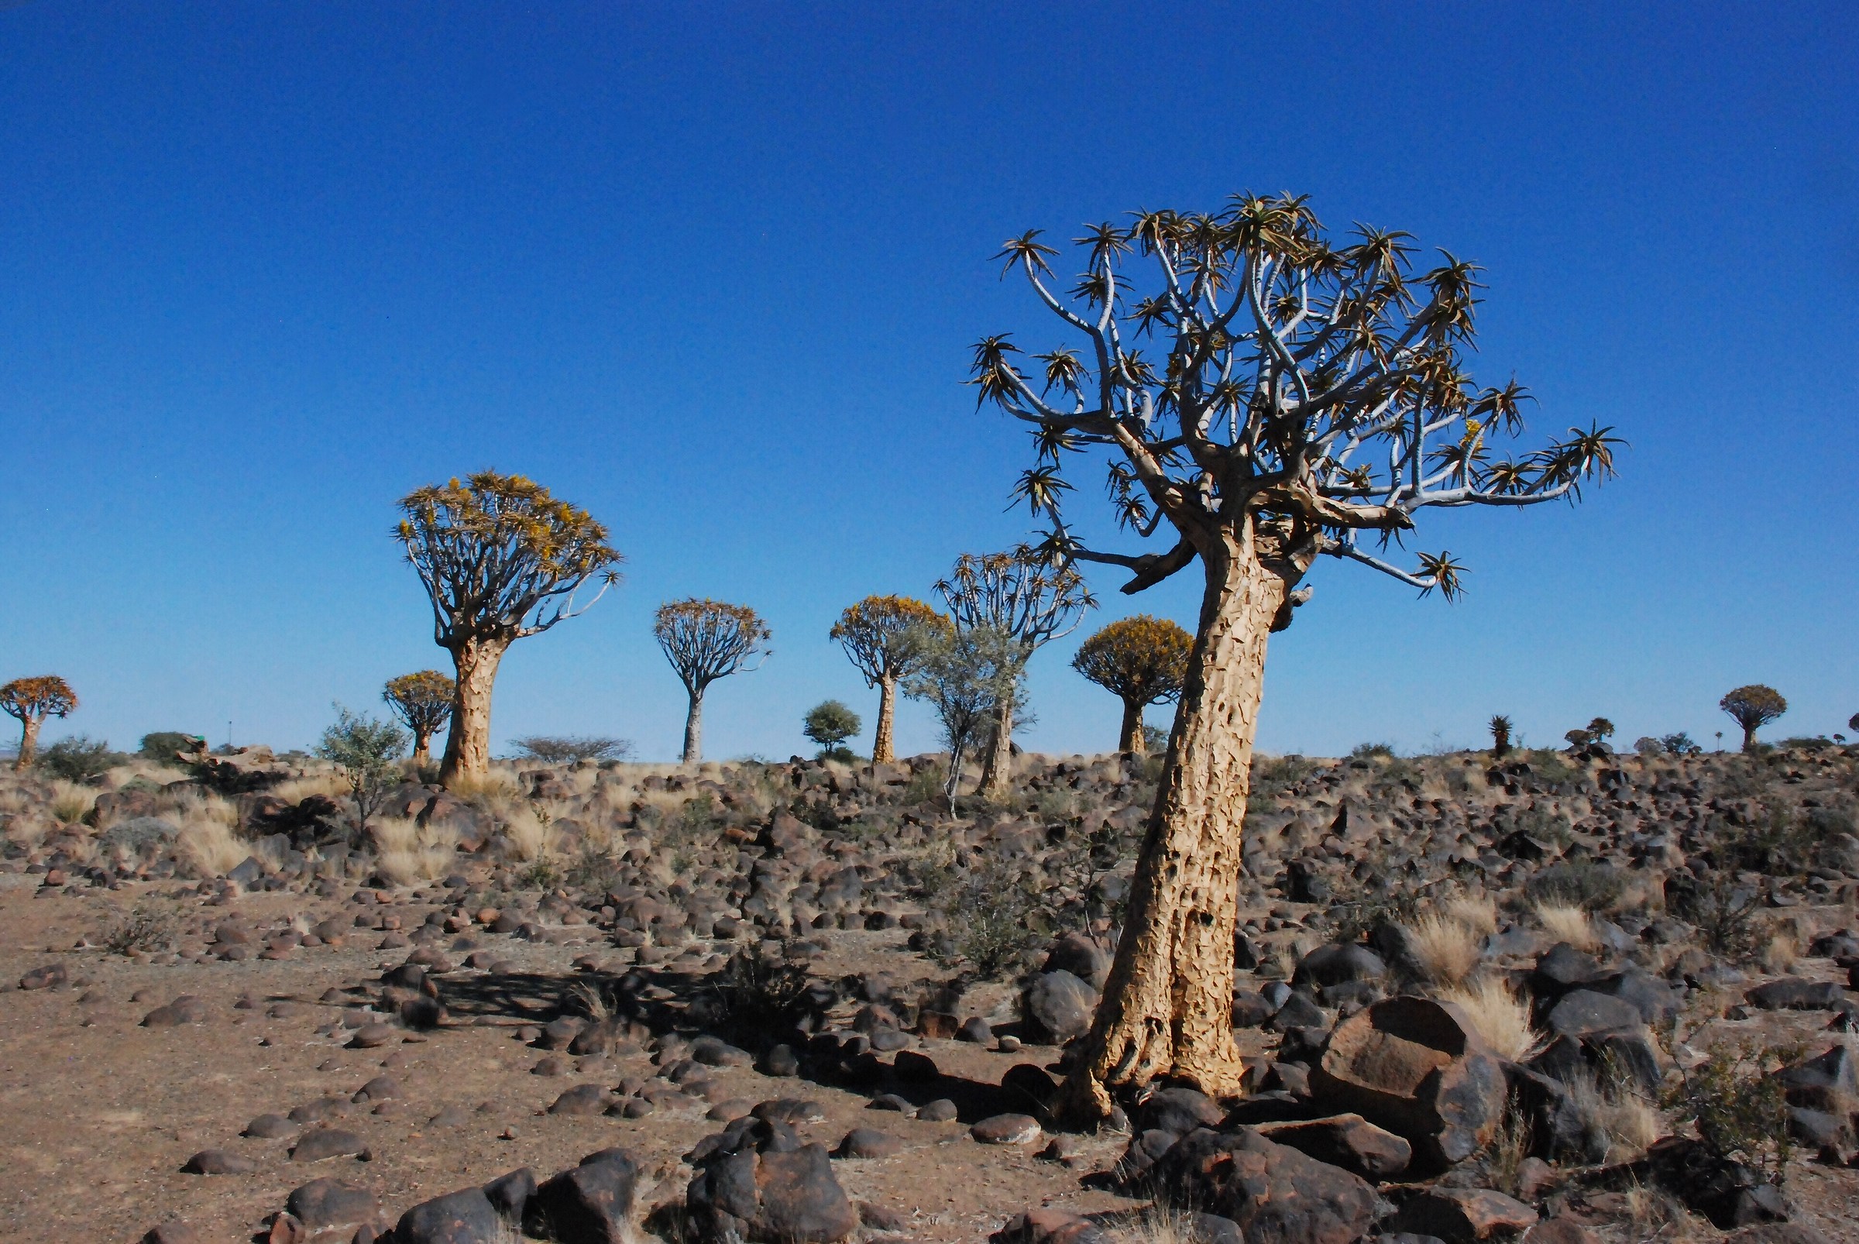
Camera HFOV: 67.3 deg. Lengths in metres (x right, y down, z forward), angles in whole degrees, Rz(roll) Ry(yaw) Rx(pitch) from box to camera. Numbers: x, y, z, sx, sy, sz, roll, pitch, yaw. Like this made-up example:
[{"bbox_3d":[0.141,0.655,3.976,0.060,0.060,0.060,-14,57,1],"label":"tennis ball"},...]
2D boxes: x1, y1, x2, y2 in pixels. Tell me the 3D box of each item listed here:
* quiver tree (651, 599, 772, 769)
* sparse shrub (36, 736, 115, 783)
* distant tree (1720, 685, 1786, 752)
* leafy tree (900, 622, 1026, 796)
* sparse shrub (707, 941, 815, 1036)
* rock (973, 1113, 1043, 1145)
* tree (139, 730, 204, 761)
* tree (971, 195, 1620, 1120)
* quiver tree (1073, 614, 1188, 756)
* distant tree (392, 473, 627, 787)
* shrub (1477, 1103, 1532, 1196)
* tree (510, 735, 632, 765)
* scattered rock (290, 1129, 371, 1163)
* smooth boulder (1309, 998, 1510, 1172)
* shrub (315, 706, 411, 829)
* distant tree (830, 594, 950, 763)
[{"bbox_3d":[-5.133,1.441,33.000,2.747,3.913,2.747,0,-6,0],"label":"quiver tree"},{"bbox_3d":[-15.880,2.542,26.000,1.434,0.865,1.362,0,-6,0],"label":"sparse shrub"},{"bbox_3d":[44.246,5.226,75.000,3.500,3.700,3.400,0,-5,0],"label":"distant tree"},{"bbox_3d":[0.428,1.183,17.500,1.600,2.400,1.550,0,-5,0],"label":"leafy tree"},{"bbox_3d":[-1.062,2.311,8.800,0.687,0.595,0.620,0,-5,0],"label":"sparse shrub"},{"bbox_3d":[0.353,2.311,6.350,0.330,0.128,0.260,0,-5,0],"label":"rock"},{"bbox_3d":[-26.045,4.268,48.000,2.197,1.048,2.100,0,-5,0],"label":"tree"},{"bbox_3d":[1.888,0.183,7.200,3.300,4.650,3.000,0,-5,0],"label":"tree"},{"bbox_3d":[4.917,1.556,34.000,2.936,3.465,2.936,0,-6,0],"label":"quiver tree"},{"bbox_3d":[-6.487,0.112,21.500,3.467,4.875,3.300,0,-5,0],"label":"distant tree"},{"bbox_3d":[2.058,1.888,5.000,0.200,0.330,0.200,0,-5,0],"label":"shrub"},{"bbox_3d":[-11.588,4.142,45.000,4.027,0.983,3.221,0,-6,0],"label":"tree"},{"bbox_3d":[-2.333,2.043,5.450,0.300,0.115,0.230,0,-5,0],"label":"scattered rock"},{"bbox_3d":[1.851,1.775,5.400,0.740,0.620,0.620,0,-5,0],"label":"smooth boulder"},{"bbox_3d":[-6.314,1.628,15.500,1.020,1.400,1.000,0,-5,0],"label":"shrub"},{"bbox_3d":[-0.882,1.331,32.000,2.797,3.861,2.797,0,-6,0],"label":"distant tree"}]

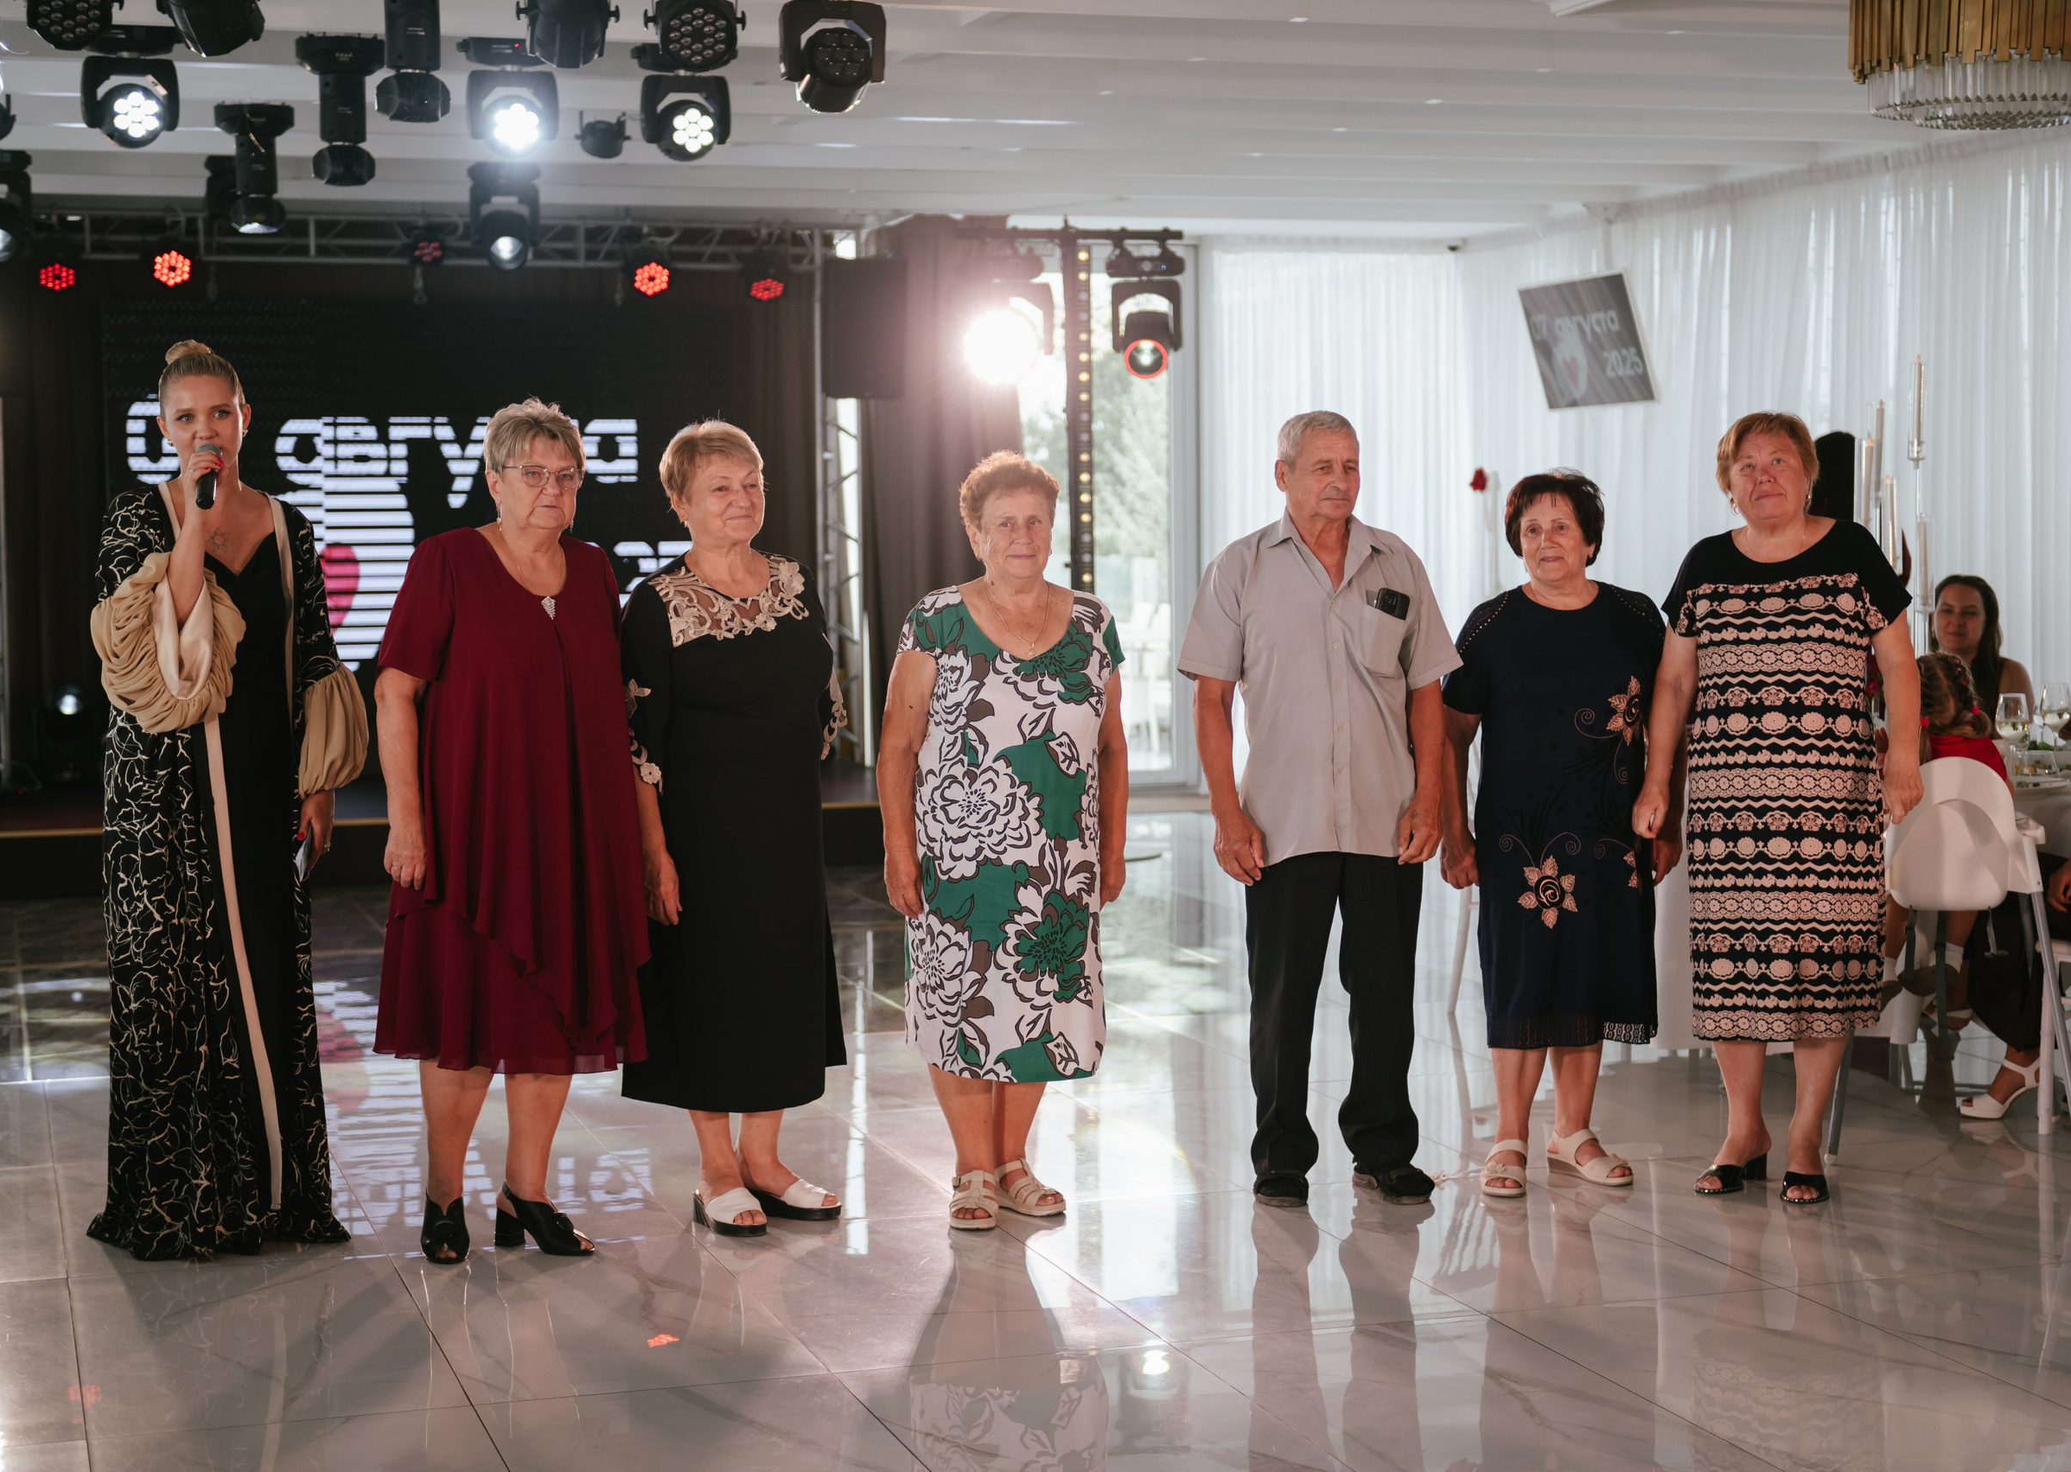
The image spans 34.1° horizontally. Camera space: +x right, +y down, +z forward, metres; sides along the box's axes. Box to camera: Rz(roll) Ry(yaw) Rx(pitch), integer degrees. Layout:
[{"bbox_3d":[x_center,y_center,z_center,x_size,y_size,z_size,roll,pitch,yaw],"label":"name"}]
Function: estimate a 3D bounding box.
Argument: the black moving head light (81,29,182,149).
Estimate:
[{"bbox_3d":[-2.583,-1.851,9.662,0.275,0.340,0.240,-2,4,-17],"label":"black moving head light"}]

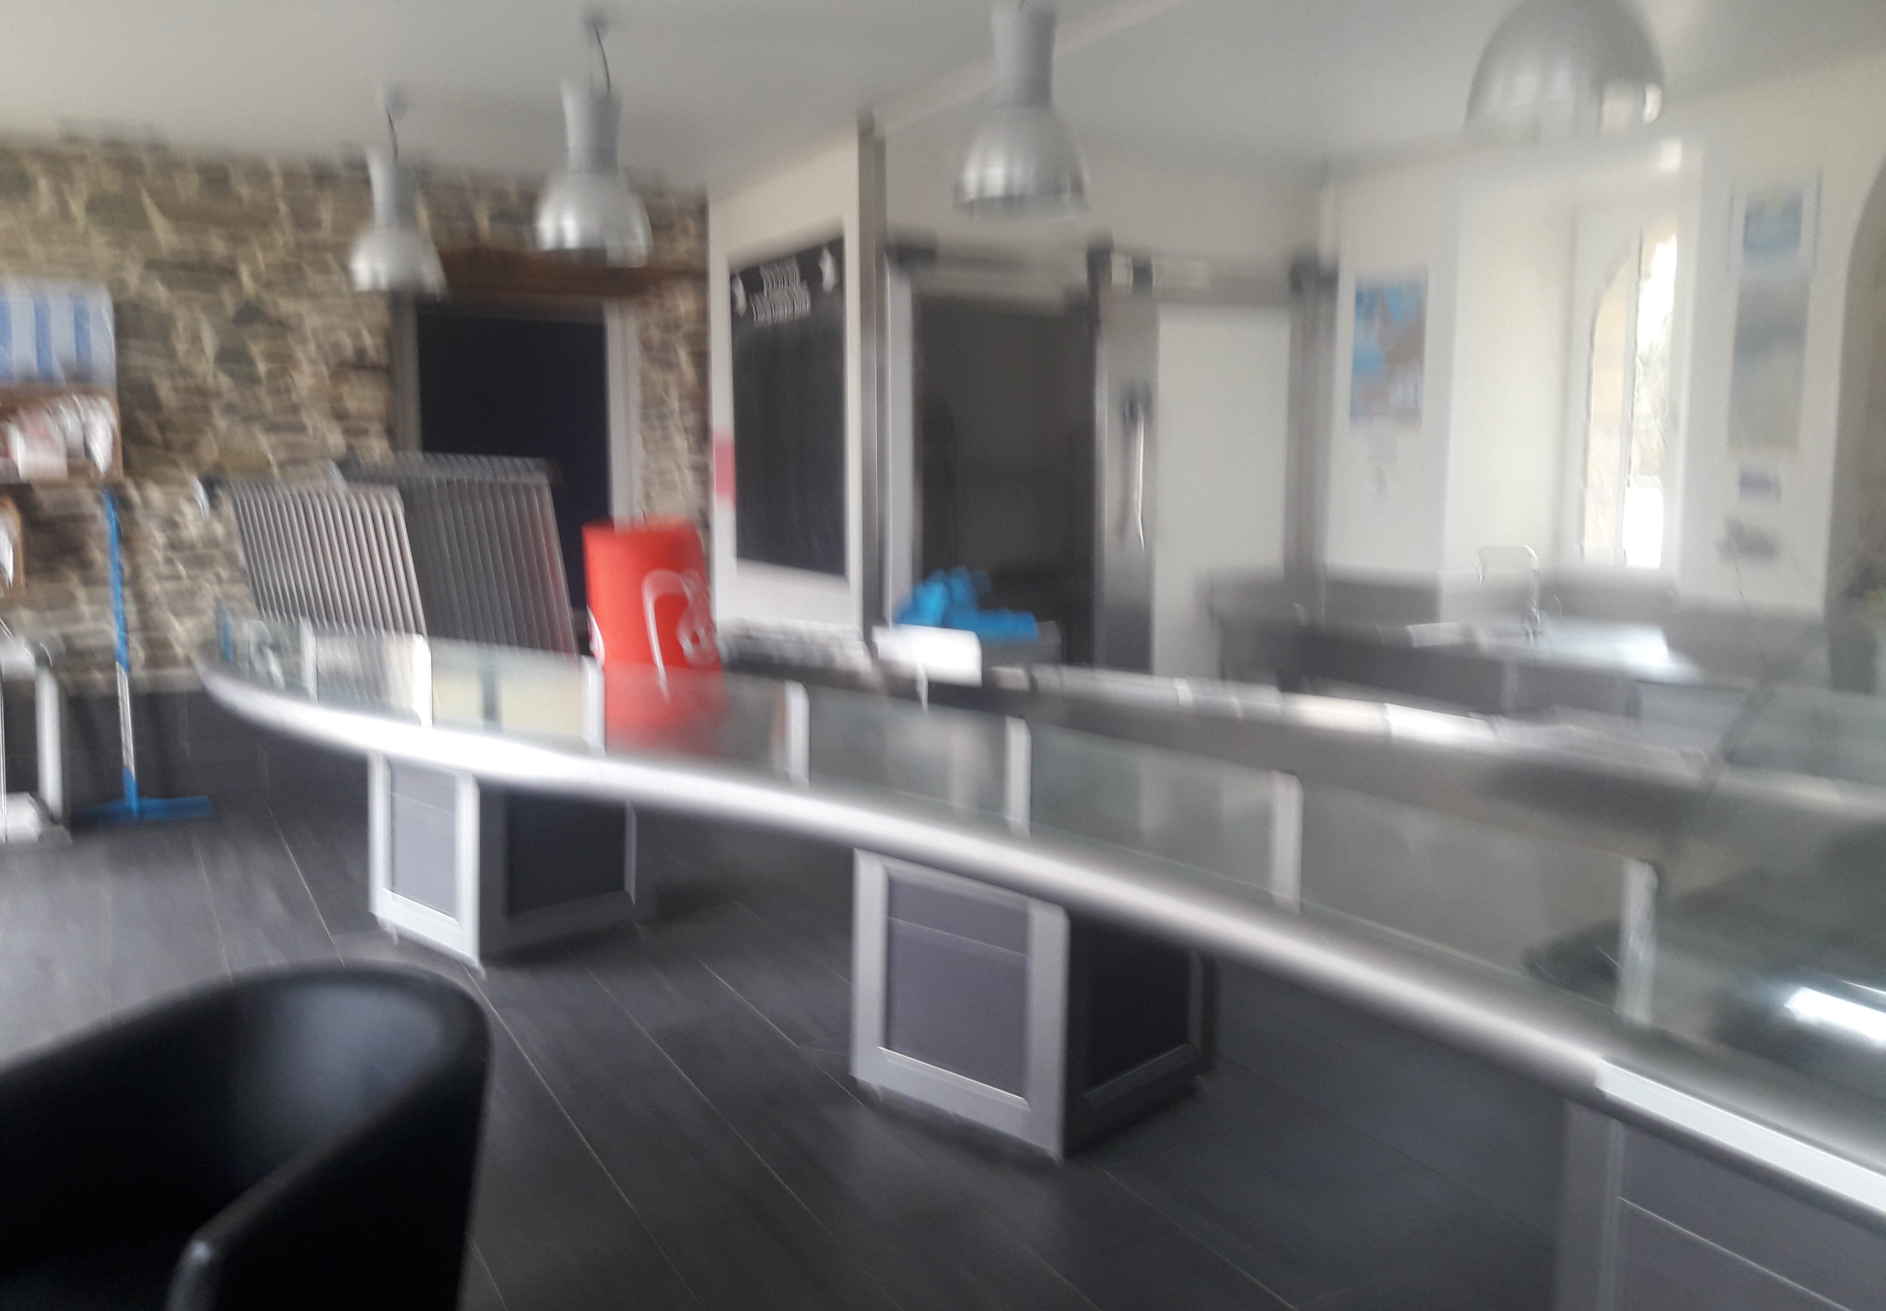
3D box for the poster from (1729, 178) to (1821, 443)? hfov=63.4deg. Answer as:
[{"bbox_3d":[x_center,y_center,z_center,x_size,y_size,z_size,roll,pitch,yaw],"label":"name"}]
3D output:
[{"bbox_3d":[2.604,-1.062,4.789,0.020,0.820,0.265,-5,9,-28],"label":"poster"}]

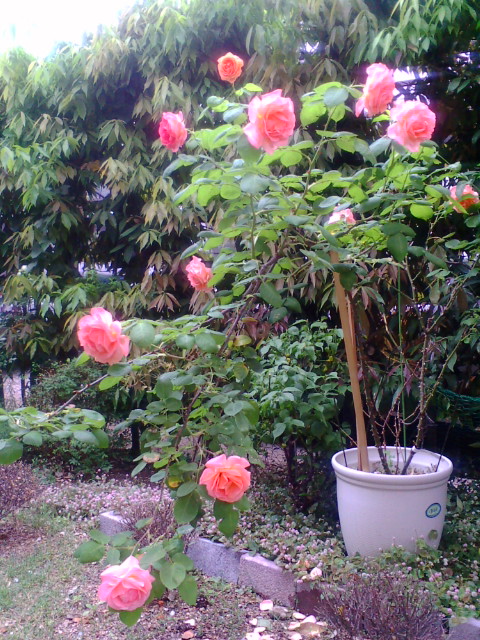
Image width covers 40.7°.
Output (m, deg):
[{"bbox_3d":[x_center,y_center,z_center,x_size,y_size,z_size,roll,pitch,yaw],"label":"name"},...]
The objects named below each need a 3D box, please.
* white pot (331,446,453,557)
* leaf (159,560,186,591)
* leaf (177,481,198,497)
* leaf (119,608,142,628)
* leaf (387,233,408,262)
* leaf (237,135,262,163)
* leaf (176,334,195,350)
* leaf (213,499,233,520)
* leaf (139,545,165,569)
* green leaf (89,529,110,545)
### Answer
[{"bbox_3d":[0.460,0.581,1.955,0.365,0.310,0.365,0,2,11],"label":"white pot"},{"bbox_3d":[-0.157,0.599,1.520,0.059,0.013,0.073,6,43,-4],"label":"leaf"},{"bbox_3d":[-0.118,0.378,1.450,0.052,0.010,0.034,-29,36,-11],"label":"leaf"},{"bbox_3d":[-0.234,0.628,1.380,0.050,0.054,0.030,0,3,0],"label":"leaf"},{"bbox_3d":[0.387,-0.177,1.580,0.052,0.072,0.014,-2,-8,14],"label":"leaf"},{"bbox_3d":[0.025,-0.445,1.680,0.066,0.070,0.025,0,2,3],"label":"leaf"},{"bbox_3d":[-0.135,0.056,1.620,0.045,0.049,0.012,-4,-37,-5],"label":"leaf"},{"bbox_3d":[-0.037,0.422,1.440,0.048,0.052,0.028,0,3,0],"label":"leaf"},{"bbox_3d":[-0.187,0.504,1.380,0.059,0.050,0.030,0,3,-6],"label":"leaf"},{"bbox_3d":[-0.325,0.503,1.500,0.055,0.011,0.033,25,43,13],"label":"green leaf"}]

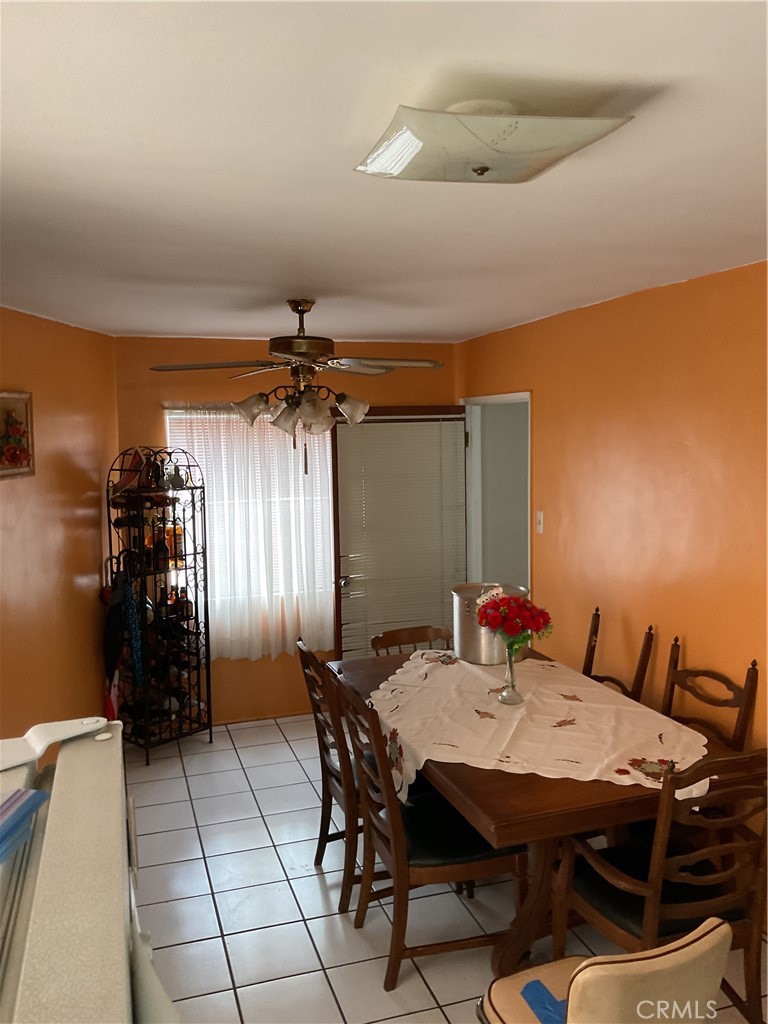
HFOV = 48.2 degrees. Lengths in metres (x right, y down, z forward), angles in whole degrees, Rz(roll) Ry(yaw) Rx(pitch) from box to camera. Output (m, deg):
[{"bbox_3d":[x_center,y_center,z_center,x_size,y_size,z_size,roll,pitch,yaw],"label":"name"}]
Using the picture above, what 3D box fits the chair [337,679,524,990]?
[{"bbox_3d":[0.157,1.083,3.095,0.568,1.005,0.484,-3,6,-18],"label":"chair"}]

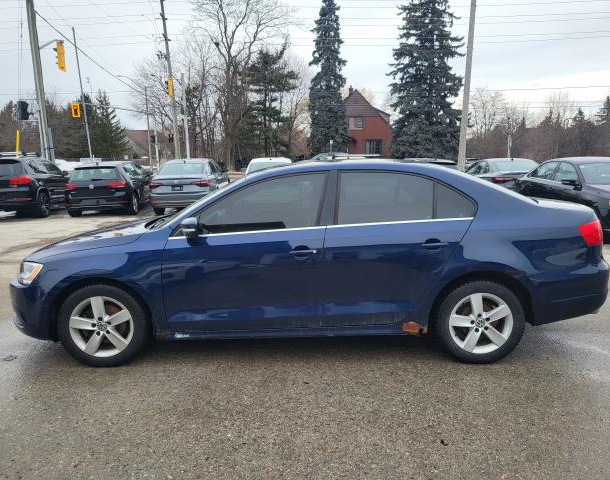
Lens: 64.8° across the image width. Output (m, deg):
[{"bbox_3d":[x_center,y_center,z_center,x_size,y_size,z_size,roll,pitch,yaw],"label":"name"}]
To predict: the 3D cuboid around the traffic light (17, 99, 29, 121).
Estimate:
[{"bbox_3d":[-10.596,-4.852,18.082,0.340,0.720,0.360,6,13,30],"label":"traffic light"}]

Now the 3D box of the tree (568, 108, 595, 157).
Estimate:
[{"bbox_3d":[54.644,-21.047,95.000,5.200,10.300,5.200,0,12,0],"label":"tree"}]

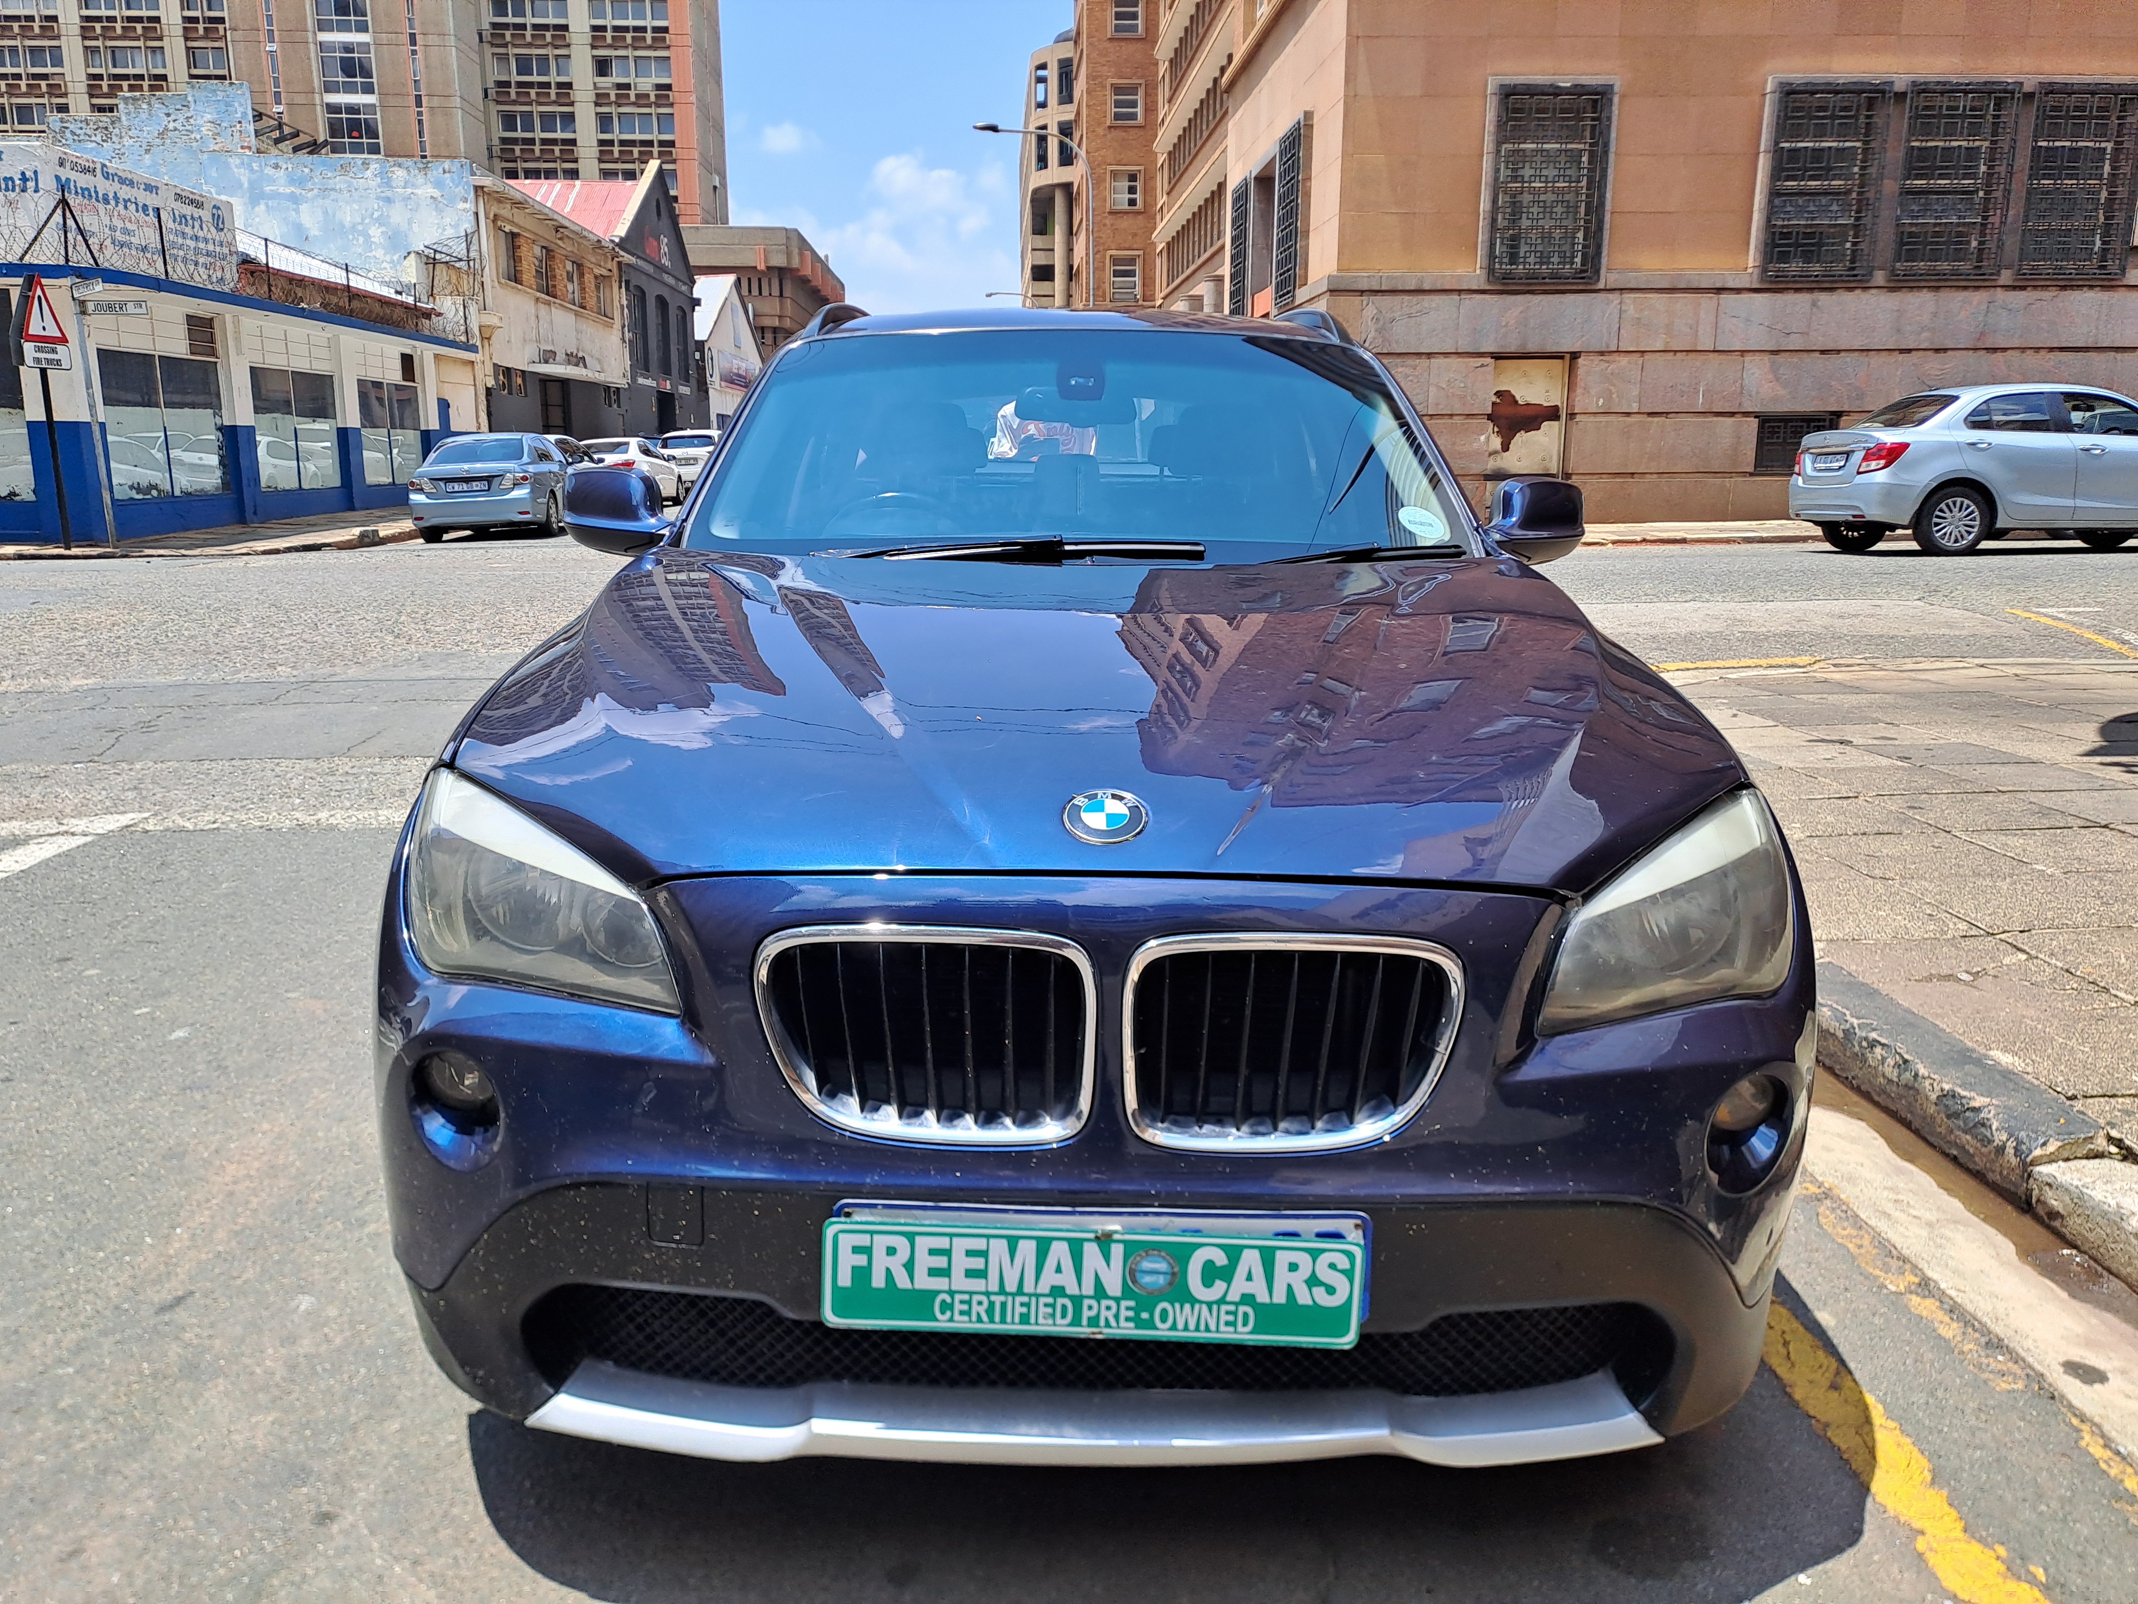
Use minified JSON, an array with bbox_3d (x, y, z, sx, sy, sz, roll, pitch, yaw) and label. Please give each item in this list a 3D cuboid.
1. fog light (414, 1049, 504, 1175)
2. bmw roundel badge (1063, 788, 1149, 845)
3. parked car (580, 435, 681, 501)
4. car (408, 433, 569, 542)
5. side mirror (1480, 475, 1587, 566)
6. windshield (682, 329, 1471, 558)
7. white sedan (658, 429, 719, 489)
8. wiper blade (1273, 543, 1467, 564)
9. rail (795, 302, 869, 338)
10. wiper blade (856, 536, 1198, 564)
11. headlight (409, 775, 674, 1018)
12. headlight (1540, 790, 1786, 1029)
[{"bbox_3d":[-0.658,0.333,1.660,0.110,0.128,0.090,1,13,-1],"label":"fog light"},{"bbox_3d":[0.036,0.014,1.510,0.082,0.012,0.082,1,39,-1],"label":"bmw roundel badge"},{"bbox_3d":[-9.649,-7.221,33.800,1.770,1.460,4.550,0,13,-1],"label":"parked car"},{"bbox_3d":[-8.405,-4.764,23.164,1.760,1.475,4.540,-3,13,-5],"label":"car"},{"bbox_3d":[0.928,-0.565,3.097,0.195,0.168,0.140,0,13,-1],"label":"side mirror"},{"bbox_3d":[0.022,-0.667,2.945,1.450,0.170,0.860,0,46,-1],"label":"windshield"},{"bbox_3d":[-9.496,-8.710,39.751,1.800,1.650,4.400,-2,13,-4],"label":"white sedan"},{"bbox_3d":[0.535,-0.442,2.740,0.400,0.050,0.060,-5,14,-22],"label":"wiper blade"},{"bbox_3d":[-0.545,-1.233,4.131,0.080,0.110,1.900,1,13,-1],"label":"rail"},{"bbox_3d":[-0.067,-0.427,2.631,0.610,0.050,0.065,0,13,-1],"label":"wiper blade"},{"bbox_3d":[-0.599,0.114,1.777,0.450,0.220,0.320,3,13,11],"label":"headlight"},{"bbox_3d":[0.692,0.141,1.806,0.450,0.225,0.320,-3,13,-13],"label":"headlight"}]

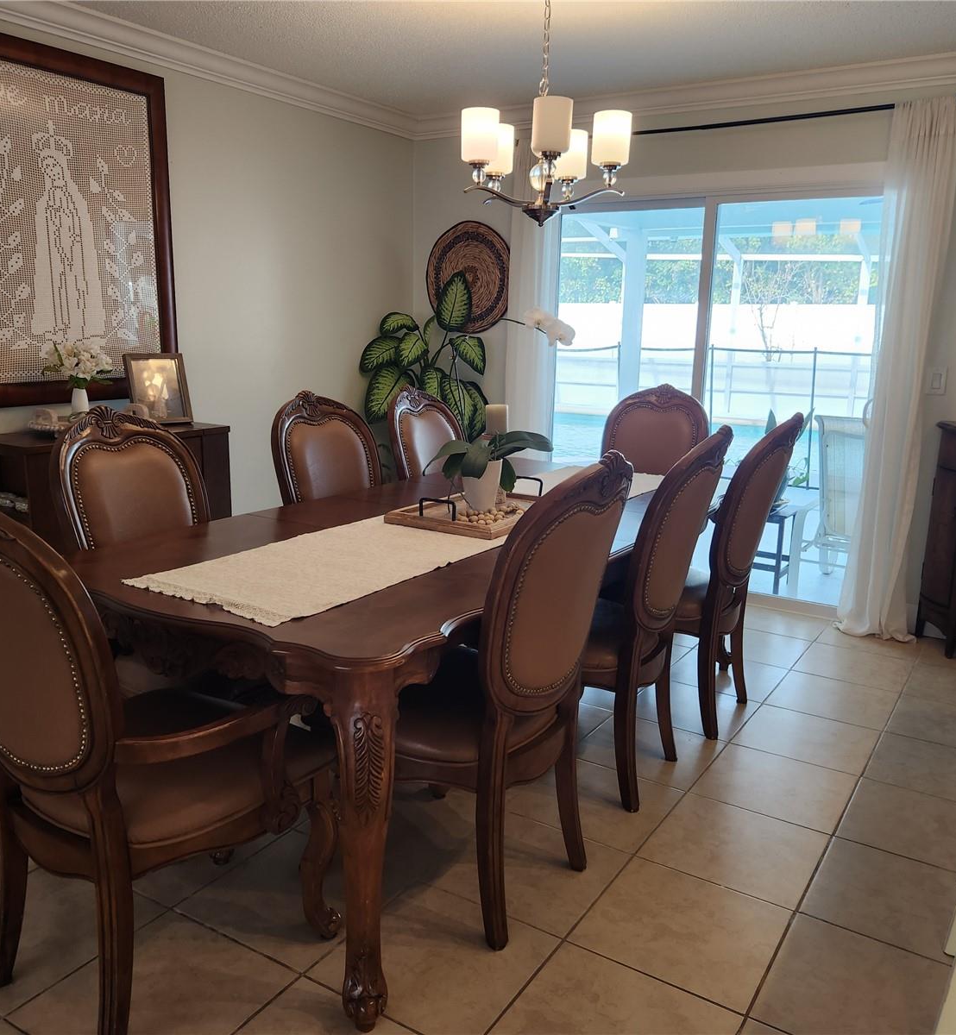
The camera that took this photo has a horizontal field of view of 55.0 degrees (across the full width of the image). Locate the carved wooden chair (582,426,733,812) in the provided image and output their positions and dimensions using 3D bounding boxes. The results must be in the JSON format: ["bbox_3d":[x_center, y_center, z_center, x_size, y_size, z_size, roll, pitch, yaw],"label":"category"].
[{"bbox_3d":[0.381,0.248,2.740,0.660,1.080,0.560,8,14,31],"label":"carved wooden chair"}]

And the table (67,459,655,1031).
[{"bbox_3d":[-0.022,0.360,3.010,1.183,0.759,2.452,8,14,31],"label":"table"}]

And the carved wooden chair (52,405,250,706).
[{"bbox_3d":[-0.878,0.234,2.745,0.660,1.090,0.560,8,13,31],"label":"carved wooden chair"}]

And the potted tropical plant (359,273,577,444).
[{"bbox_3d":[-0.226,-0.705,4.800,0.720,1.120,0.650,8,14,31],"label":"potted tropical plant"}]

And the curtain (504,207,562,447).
[{"bbox_3d":[0.287,-0.838,4.999,0.330,2.290,0.120,8,14,31],"label":"curtain"}]

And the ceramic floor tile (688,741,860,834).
[{"bbox_3d":[0.909,0.817,2.788,0.402,0.010,0.402,8,14,31],"label":"ceramic floor tile"}]

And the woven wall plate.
[{"bbox_3d":[-0.051,-1.364,5.200,0.620,0.620,0.040,8,13,31],"label":"woven wall plate"}]

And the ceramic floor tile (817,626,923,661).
[{"bbox_3d":[1.777,0.557,4.142,0.402,0.010,0.397,8,14,31],"label":"ceramic floor tile"}]

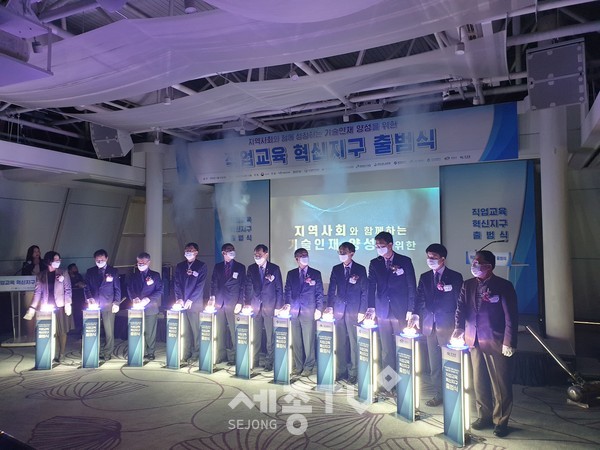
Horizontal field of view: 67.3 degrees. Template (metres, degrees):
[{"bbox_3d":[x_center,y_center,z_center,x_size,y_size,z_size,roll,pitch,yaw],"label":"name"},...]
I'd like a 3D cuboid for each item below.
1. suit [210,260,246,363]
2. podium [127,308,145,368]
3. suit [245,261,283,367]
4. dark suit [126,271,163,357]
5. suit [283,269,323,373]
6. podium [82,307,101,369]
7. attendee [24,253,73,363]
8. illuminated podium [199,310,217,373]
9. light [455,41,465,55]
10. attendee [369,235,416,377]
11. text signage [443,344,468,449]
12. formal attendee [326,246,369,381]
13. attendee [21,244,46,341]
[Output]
[{"bbox_3d":[-1.028,1.234,6.535,0.520,1.410,0.420,-1,-2,5],"label":"suit"},{"bbox_3d":[-2.320,1.606,6.488,0.220,0.820,0.165,-1,-3,7],"label":"podium"},{"bbox_3d":[-0.497,1.218,6.230,0.530,1.410,0.420,-1,-2,7],"label":"suit"},{"bbox_3d":[-2.352,1.320,6.856,0.530,1.280,0.440,0,-2,-5],"label":"dark suit"},{"bbox_3d":[0.065,1.265,6.132,0.500,1.396,0.370,-1,-3,17],"label":"suit"},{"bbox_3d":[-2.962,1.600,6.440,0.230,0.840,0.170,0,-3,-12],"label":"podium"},{"bbox_3d":[-3.741,1.210,6.740,0.640,1.630,0.450,0,-2,-9],"label":"attendee"},{"bbox_3d":[-1.221,1.584,6.155,0.220,0.820,0.165,-2,-3,27],"label":"illuminated podium"},{"bbox_3d":[1.754,-1.934,4.945,0.100,0.120,0.100,0,-3,0],"label":"light"},{"bbox_3d":[1.046,0.982,5.085,0.540,1.830,0.400,-2,-3,28],"label":"attendee"},{"bbox_3d":[1.390,1.477,3.959,0.130,0.800,0.220,1,-3,-29],"label":"text signage"},{"bbox_3d":[0.577,1.067,5.532,0.500,1.702,0.380,-1,-2,23],"label":"formal attendee"},{"bbox_3d":[-4.907,1.266,8.329,0.440,1.700,0.300,2,-3,-37],"label":"attendee"}]

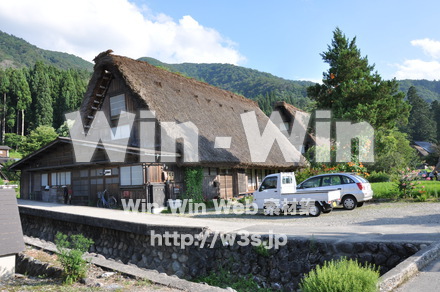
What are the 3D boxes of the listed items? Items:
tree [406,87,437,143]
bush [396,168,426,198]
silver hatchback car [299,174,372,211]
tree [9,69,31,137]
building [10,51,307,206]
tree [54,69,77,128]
[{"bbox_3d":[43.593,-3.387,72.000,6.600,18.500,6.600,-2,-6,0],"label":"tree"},{"bbox_3d":[11.042,2.180,19.000,1.600,1.650,1.450,-2,-6,0],"label":"bush"},{"bbox_3d":[5.007,2.198,16.124,4.400,1.630,1.700,-5,-7,34],"label":"silver hatchback car"},{"bbox_3d":[-42.595,-8.498,70.000,4.600,16.500,4.600,-2,-6,0],"label":"tree"},{"bbox_3d":[-4.395,-0.146,27.501,18.800,9.100,17.400,-6,-7,39],"label":"building"},{"bbox_3d":[-32.621,-7.553,69.153,4.800,17.060,4.800,-1,-6,0],"label":"tree"}]

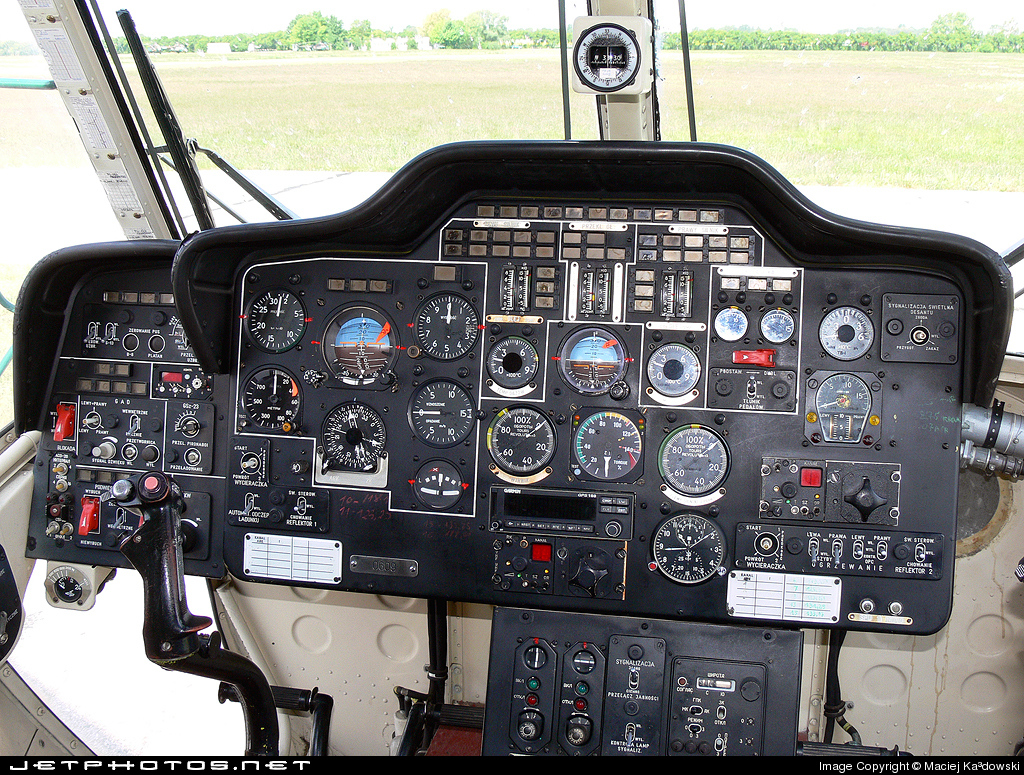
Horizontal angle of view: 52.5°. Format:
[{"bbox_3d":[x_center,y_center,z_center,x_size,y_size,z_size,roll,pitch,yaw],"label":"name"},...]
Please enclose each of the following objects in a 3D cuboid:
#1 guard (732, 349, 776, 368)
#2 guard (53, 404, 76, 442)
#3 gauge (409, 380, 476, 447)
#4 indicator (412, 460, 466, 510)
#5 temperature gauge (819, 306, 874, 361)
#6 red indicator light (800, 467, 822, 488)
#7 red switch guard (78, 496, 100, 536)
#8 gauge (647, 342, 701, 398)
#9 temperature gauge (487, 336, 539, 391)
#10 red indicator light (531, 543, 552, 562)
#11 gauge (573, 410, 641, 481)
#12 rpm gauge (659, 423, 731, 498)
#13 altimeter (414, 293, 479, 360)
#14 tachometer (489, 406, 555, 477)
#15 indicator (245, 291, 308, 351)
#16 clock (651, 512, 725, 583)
[{"bbox_3d":[0.259,-0.031,1.111,0.045,0.019,0.022,3,-1,9],"label":"guard"},{"bbox_3d":[-0.529,0.042,1.230,0.018,0.044,0.023,3,-1,12],"label":"guard"},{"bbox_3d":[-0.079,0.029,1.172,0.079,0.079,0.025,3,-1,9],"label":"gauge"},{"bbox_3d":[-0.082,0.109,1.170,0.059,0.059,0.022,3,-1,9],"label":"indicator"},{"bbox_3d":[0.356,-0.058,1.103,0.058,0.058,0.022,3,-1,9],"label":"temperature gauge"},{"bbox_3d":[0.318,0.096,1.102,0.022,0.021,0.010,3,-1,9],"label":"red indicator light"},{"bbox_3d":[-0.496,0.152,1.222,0.018,0.044,0.023,3,-1,12],"label":"red switch guard"},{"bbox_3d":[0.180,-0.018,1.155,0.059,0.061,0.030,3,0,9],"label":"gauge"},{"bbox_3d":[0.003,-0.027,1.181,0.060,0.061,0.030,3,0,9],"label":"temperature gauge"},{"bbox_3d":[0.033,0.183,1.147,0.023,0.021,0.012,3,-1,9],"label":"red indicator light"},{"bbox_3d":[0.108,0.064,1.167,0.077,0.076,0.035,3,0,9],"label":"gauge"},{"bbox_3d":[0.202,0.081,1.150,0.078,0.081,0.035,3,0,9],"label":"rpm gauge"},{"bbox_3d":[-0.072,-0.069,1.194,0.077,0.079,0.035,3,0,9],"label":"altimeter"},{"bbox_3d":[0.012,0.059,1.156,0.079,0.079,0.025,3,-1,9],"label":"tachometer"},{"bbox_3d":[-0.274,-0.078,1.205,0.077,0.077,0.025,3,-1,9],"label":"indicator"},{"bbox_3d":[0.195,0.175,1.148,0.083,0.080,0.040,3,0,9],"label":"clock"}]

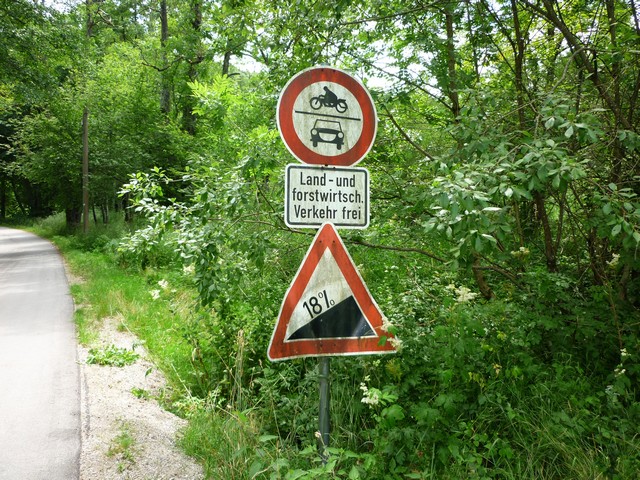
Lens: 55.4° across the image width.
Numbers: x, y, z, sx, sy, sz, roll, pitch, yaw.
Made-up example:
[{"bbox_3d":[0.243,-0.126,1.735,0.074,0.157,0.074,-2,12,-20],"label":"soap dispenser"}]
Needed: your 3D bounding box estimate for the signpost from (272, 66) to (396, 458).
[{"bbox_3d":[0.075,0.150,3.500,0.810,2.320,0.130,0,-1,-21],"label":"signpost"}]

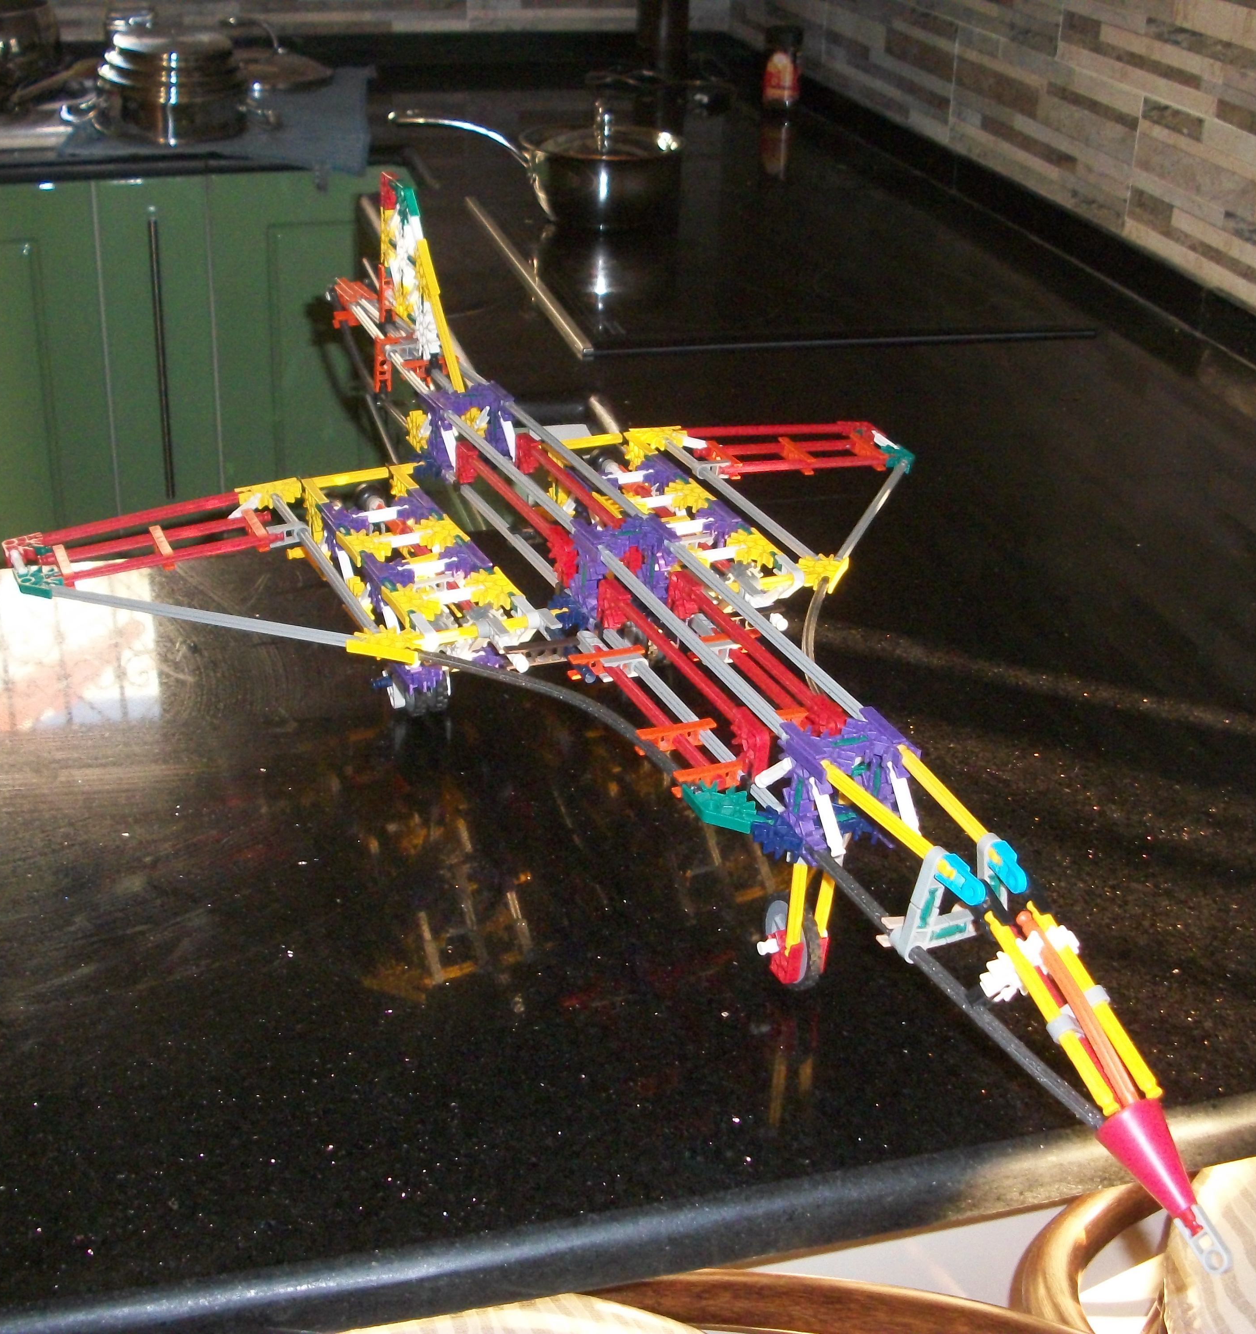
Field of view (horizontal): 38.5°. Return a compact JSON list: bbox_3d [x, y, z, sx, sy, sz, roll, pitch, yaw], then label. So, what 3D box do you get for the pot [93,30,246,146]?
[{"bbox_3d":[-0.592,-0.750,2.317,0.200,0.120,0.200,-5,29,-15],"label":"pot"}]

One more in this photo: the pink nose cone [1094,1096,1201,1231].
[{"bbox_3d":[0.170,0.160,0.578,0.025,0.025,0.037,-10,50,-23],"label":"pink nose cone"}]

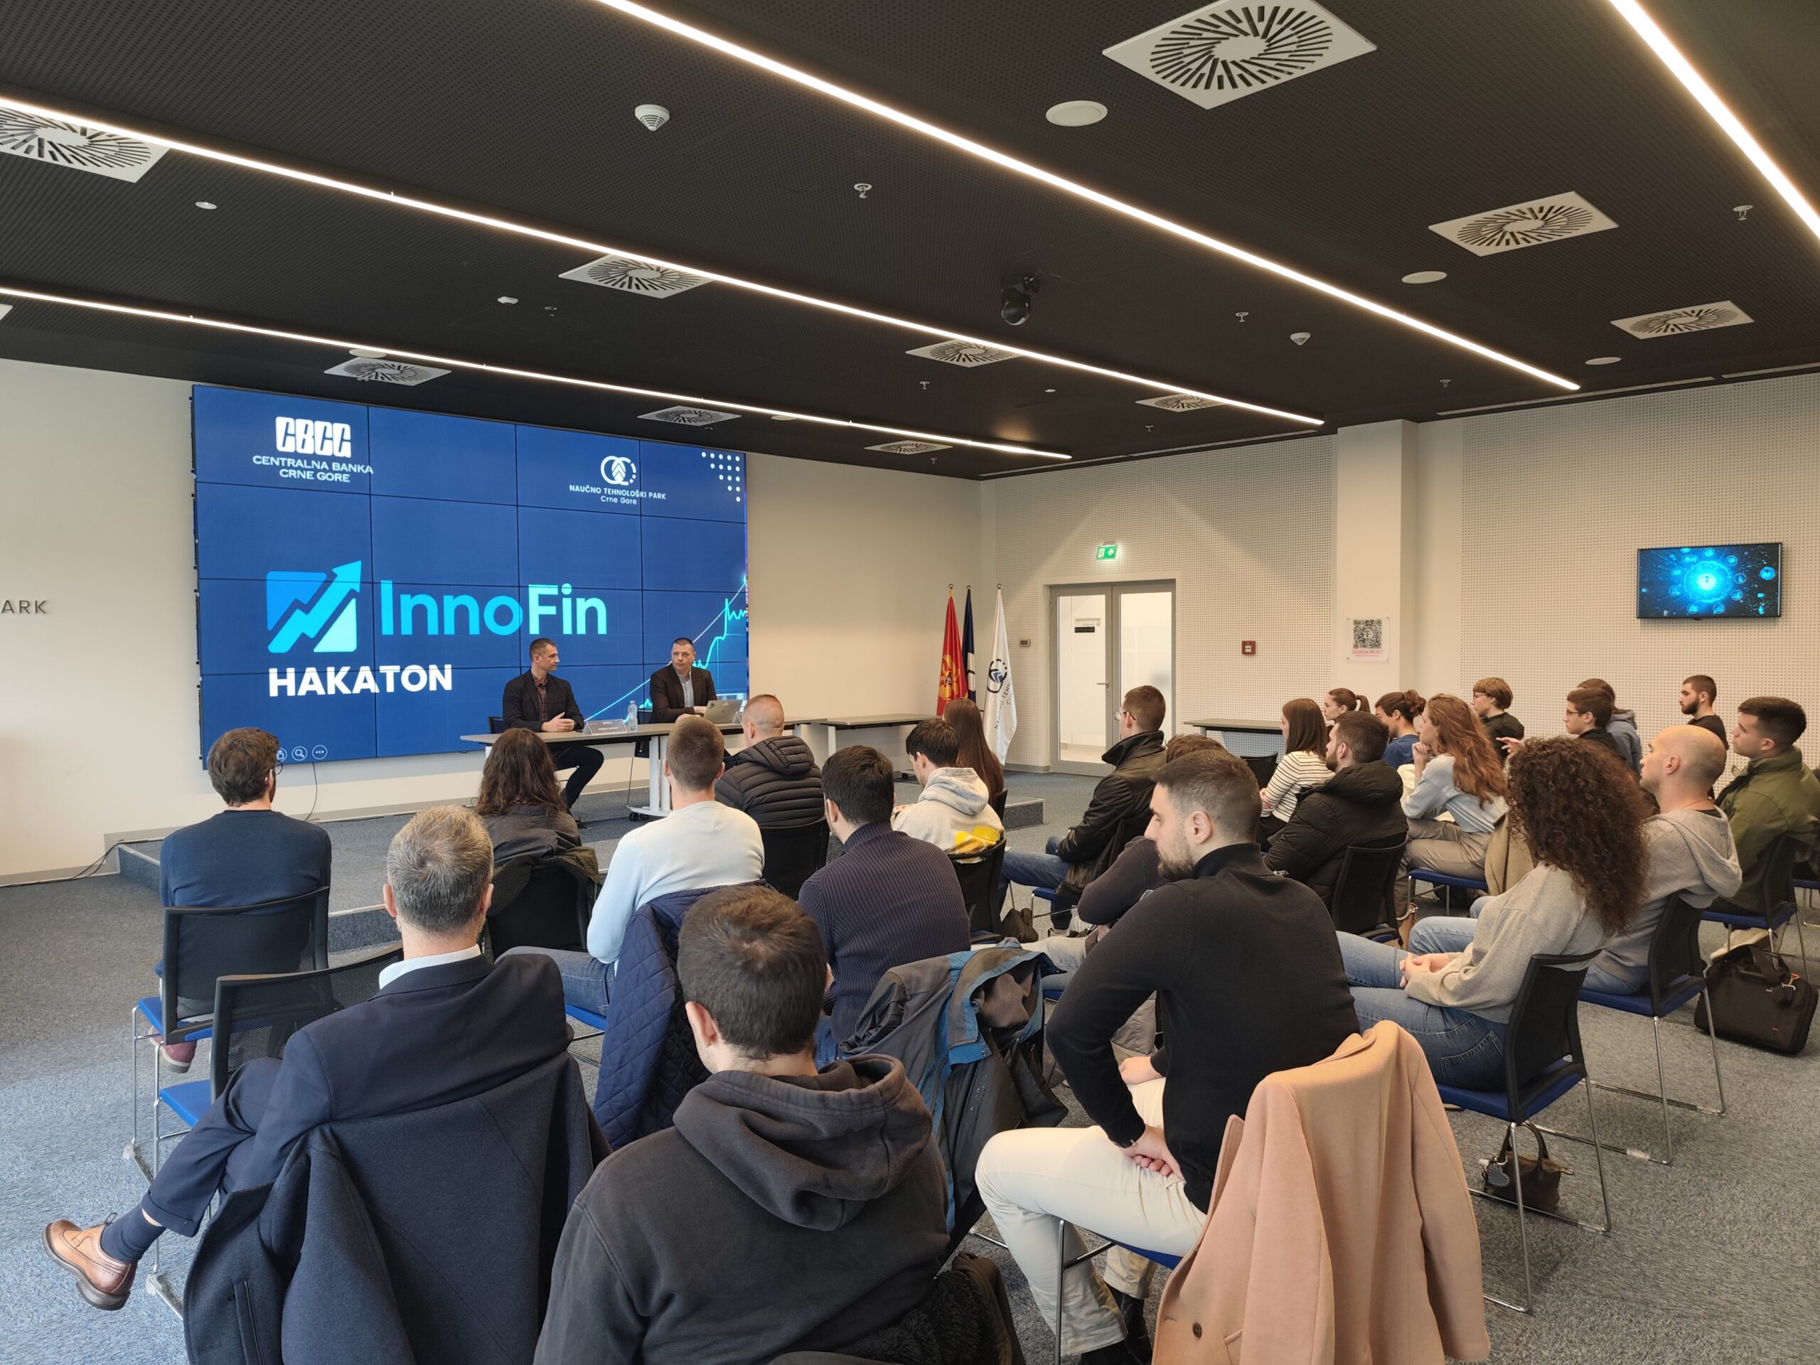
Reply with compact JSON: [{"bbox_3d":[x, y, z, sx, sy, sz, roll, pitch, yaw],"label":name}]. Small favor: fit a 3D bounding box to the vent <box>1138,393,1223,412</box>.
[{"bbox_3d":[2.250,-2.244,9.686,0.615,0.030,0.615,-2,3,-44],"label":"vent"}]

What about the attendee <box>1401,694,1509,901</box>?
[{"bbox_3d":[2.554,0.700,5.734,0.780,1.270,0.500,1,3,43],"label":"attendee"}]

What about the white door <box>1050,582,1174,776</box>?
[{"bbox_3d":[2.204,-0.013,13.261,0.100,2.160,1.675,-2,3,-44],"label":"white door"}]

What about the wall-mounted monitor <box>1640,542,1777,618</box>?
[{"bbox_3d":[6.042,-0.761,9.169,0.062,0.541,0.930,-2,3,-44],"label":"wall-mounted monitor"}]

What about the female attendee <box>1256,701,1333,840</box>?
[{"bbox_3d":[1.893,0.702,6.502,0.450,1.250,0.800,-2,3,-43],"label":"female attendee"}]

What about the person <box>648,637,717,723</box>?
[{"bbox_3d":[-1.707,0.347,9.451,0.577,1.370,0.824,-2,3,-44],"label":"person"}]

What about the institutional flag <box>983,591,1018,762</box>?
[{"bbox_3d":[1.069,-0.064,14.224,0.420,2.120,0.300,0,2,4],"label":"institutional flag"}]

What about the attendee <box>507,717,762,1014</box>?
[{"bbox_3d":[-0.882,0.774,3.877,0.600,1.340,0.850,-2,3,-39],"label":"attendee"}]

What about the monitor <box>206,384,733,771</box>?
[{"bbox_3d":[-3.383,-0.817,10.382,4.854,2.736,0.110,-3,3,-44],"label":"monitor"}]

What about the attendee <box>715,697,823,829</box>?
[{"bbox_3d":[-0.863,0.714,5.335,0.577,1.344,0.948,-2,3,-44],"label":"attendee"}]

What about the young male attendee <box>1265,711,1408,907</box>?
[{"bbox_3d":[1.480,0.749,4.682,0.560,1.290,0.800,-2,3,-42],"label":"young male attendee"}]

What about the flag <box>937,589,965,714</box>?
[{"bbox_3d":[0.485,-0.043,13.791,0.420,2.120,0.300,0,2,2],"label":"flag"}]

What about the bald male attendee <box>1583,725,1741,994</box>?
[{"bbox_3d":[2.188,0.764,4.017,0.980,1.270,0.560,1,3,43],"label":"bald male attendee"}]

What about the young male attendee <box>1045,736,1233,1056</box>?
[{"bbox_3d":[0.623,0.782,3.906,0.880,1.270,0.560,1,3,43],"label":"young male attendee"}]

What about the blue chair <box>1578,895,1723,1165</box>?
[{"bbox_3d":[2.248,0.992,3.922,0.540,0.820,0.530,-2,3,-44],"label":"blue chair"}]

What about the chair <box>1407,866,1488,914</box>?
[{"bbox_3d":[2.685,0.926,5.650,0.540,0.820,0.520,-2,3,-44],"label":"chair"}]

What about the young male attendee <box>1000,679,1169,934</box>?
[{"bbox_3d":[0.787,0.688,5.619,0.639,1.349,1.051,-2,3,-38],"label":"young male attendee"}]

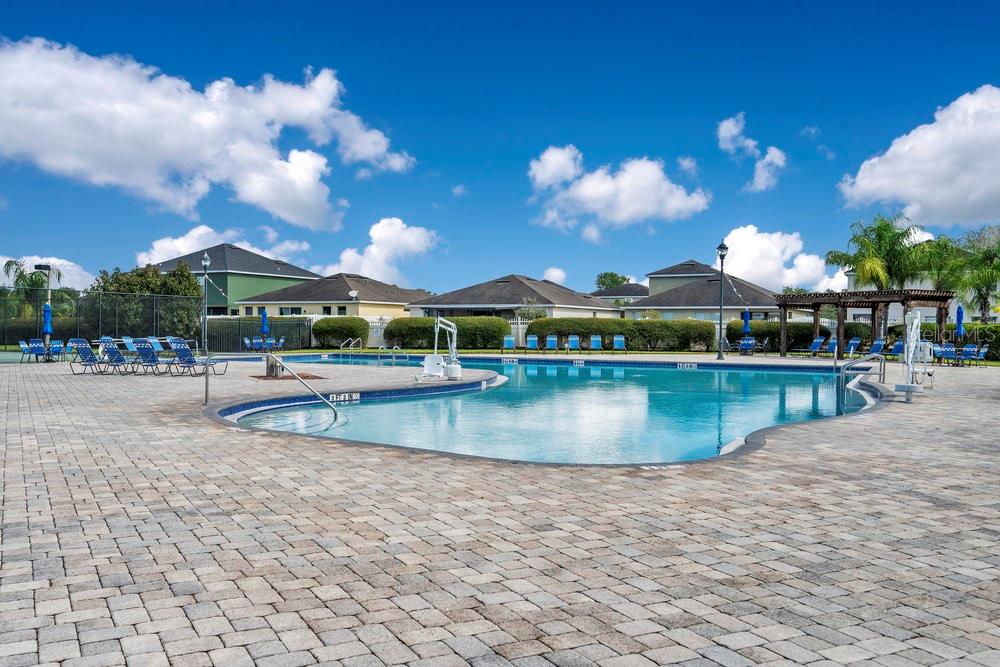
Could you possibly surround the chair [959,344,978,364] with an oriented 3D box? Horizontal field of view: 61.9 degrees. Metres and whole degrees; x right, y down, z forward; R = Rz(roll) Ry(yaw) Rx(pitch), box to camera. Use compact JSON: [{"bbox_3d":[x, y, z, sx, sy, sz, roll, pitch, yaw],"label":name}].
[{"bbox_3d":[16.897,0.768,30.005,0.580,0.820,0.620,0,0,-20],"label":"chair"}]

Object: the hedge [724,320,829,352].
[{"bbox_3d":[16.634,0.156,49.601,6.100,1.800,1.800,0,0,4],"label":"hedge"}]

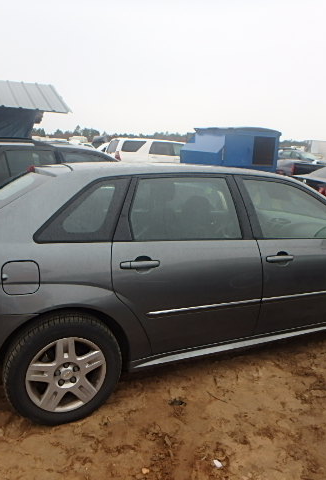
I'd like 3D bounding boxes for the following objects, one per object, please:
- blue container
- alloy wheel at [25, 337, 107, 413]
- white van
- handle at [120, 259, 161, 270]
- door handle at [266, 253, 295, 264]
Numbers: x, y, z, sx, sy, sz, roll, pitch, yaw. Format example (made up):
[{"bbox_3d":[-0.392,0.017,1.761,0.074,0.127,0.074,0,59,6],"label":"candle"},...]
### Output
[{"bbox_3d":[2.505,-2.741,14.200,2.700,2.450,2.600,-4,14,-24],"label":"blue container"},{"bbox_3d":[-0.553,0.748,2.224,0.445,0.445,0.150,-4,14,-24],"label":"alloy wheel"},{"bbox_3d":[-0.034,-3.784,18.802,5.100,1.920,1.980,-4,14,-25],"label":"white van"},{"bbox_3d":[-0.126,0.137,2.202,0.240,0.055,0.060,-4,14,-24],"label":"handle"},{"bbox_3d":[0.794,0.123,2.625,0.235,0.050,0.060,-4,14,-24],"label":"door handle"}]

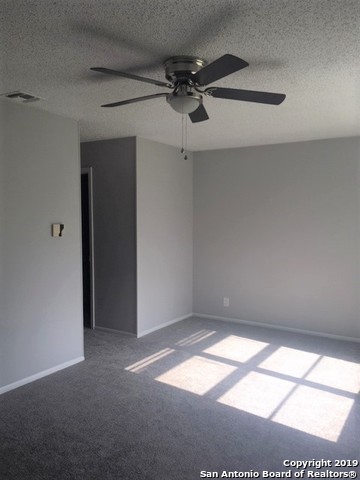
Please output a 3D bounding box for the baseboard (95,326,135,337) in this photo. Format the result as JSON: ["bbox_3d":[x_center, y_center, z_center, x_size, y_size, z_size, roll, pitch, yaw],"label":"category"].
[{"bbox_3d":[-0.825,1.171,5.108,0.708,0.055,0.017,2,4,32],"label":"baseboard"}]

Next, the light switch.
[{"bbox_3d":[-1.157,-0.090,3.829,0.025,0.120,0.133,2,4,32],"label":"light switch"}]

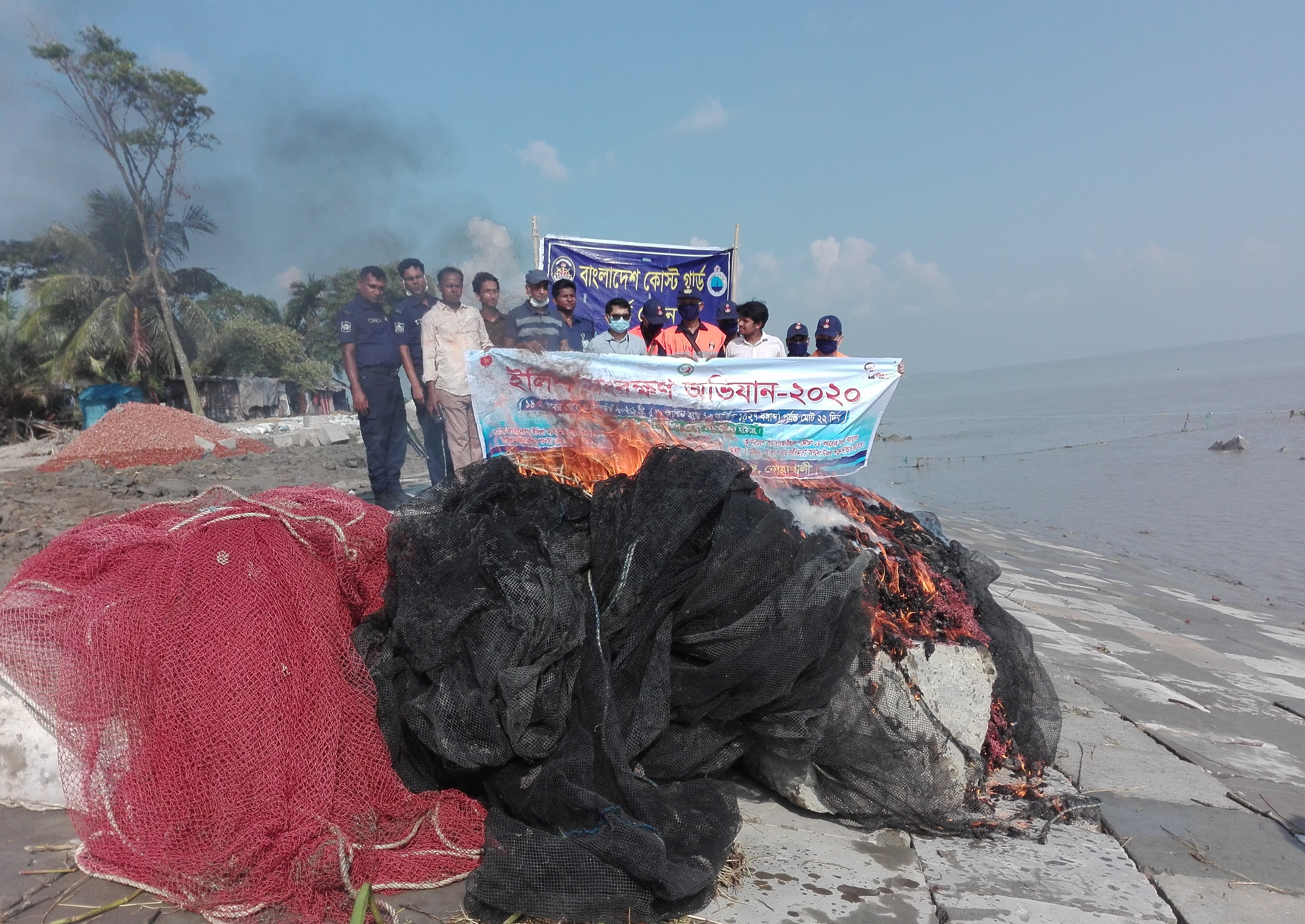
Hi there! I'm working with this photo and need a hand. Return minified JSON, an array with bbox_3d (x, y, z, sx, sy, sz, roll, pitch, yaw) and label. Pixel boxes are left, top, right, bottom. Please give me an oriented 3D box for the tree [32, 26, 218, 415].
[{"bbox_3d":[-16.010,-7.452,32.000,5.300,12.600,5.000,-8,3,-25],"label":"tree"}]

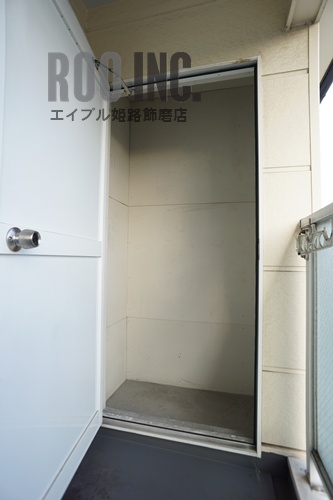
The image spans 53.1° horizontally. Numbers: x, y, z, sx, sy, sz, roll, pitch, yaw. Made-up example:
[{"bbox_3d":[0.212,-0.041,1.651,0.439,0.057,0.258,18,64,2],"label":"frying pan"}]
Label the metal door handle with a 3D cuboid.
[{"bbox_3d":[-0.369,-0.026,0.877,0.061,0.066,0.066,0,-1,5],"label":"metal door handle"}]

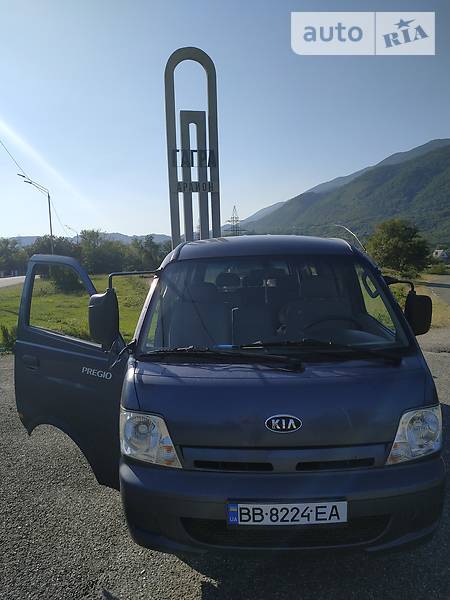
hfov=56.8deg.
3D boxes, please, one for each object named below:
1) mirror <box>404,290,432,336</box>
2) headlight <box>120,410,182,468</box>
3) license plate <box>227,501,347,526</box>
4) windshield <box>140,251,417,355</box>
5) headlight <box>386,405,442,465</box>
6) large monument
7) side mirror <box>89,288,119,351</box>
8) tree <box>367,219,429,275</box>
[{"bbox_3d":[1.206,0.087,2.600,0.190,0.290,0.120,-1,6,7],"label":"mirror"},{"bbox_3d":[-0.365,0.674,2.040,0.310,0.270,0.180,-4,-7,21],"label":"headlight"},{"bbox_3d":[0.276,0.942,1.840,0.525,0.113,0.020,-2,17,1],"label":"license plate"},{"bbox_3d":[0.258,0.017,2.531,1.500,0.740,0.170,-2,-37,1],"label":"windshield"},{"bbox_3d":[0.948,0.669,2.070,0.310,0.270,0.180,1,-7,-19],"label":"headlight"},{"bbox_3d":[-1.742,-7.559,24.471,3.100,13.680,0.600,-2,6,-6],"label":"large monument"},{"bbox_3d":[-0.669,0.108,2.300,0.180,0.330,0.130,-2,6,-5],"label":"side mirror"},{"bbox_3d":[14.928,-4.543,36.000,5.200,4.800,5.000,1,6,24],"label":"tree"}]

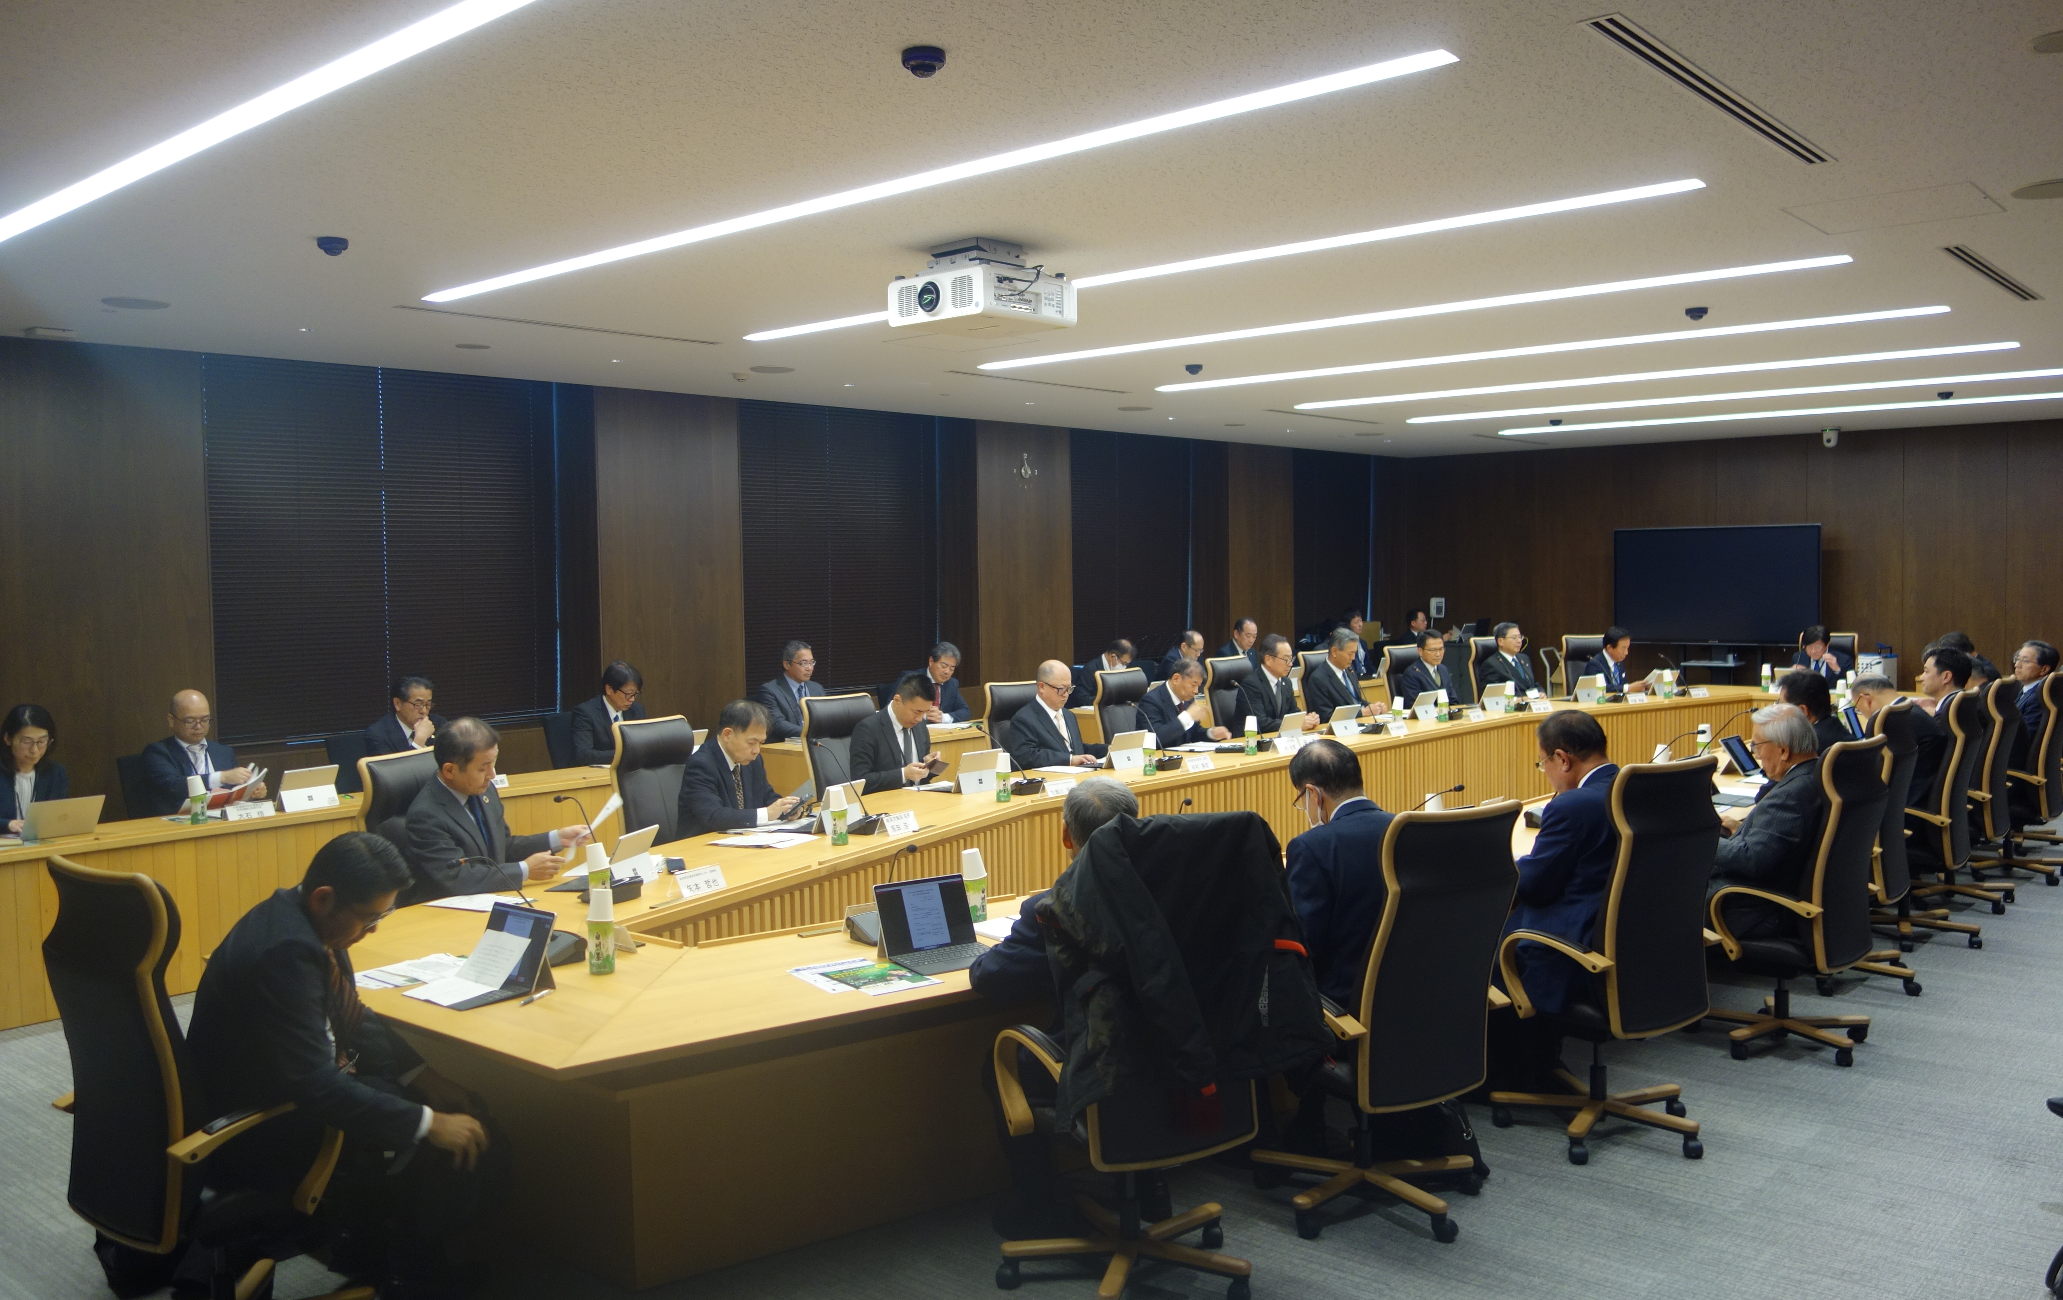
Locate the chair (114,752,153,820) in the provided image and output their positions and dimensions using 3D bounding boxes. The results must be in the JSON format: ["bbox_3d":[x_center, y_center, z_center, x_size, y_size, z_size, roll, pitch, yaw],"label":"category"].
[{"bbox_3d":[-4.015,0.984,7.715,0.580,0.950,0.570,2,4,41],"label":"chair"}]

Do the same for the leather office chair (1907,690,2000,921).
[{"bbox_3d":[4.035,0.772,7.411,0.650,1.170,0.660,2,4,42],"label":"leather office chair"}]

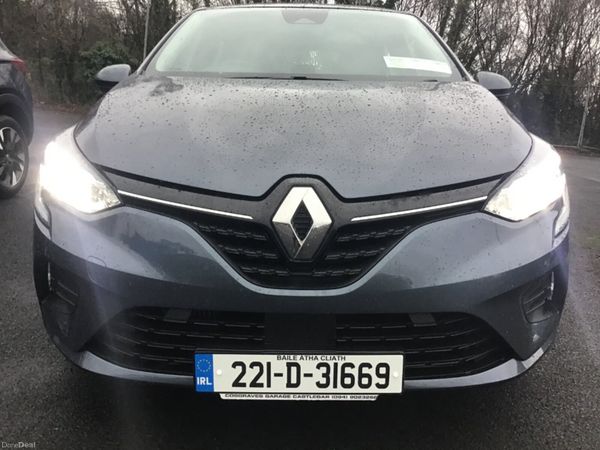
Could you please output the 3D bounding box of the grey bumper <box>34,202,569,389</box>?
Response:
[{"bbox_3d":[0.004,0.176,1.546,1.750,0.520,0.520,1,17,0],"label":"grey bumper"}]

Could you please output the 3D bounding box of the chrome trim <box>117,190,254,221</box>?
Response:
[{"bbox_3d":[-0.292,-0.055,1.325,0.380,0.050,0.070,5,17,13],"label":"chrome trim"}]

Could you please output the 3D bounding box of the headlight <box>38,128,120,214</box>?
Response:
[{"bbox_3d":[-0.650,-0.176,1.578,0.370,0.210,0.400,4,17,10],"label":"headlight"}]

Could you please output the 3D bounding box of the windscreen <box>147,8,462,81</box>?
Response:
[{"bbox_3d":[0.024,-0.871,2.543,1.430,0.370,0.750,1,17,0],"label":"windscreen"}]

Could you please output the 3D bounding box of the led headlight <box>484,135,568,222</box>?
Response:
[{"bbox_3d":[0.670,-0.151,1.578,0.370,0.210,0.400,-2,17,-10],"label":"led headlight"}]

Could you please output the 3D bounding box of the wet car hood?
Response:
[{"bbox_3d":[0.013,-0.328,1.758,1.460,0.270,1.000,1,17,0],"label":"wet car hood"}]

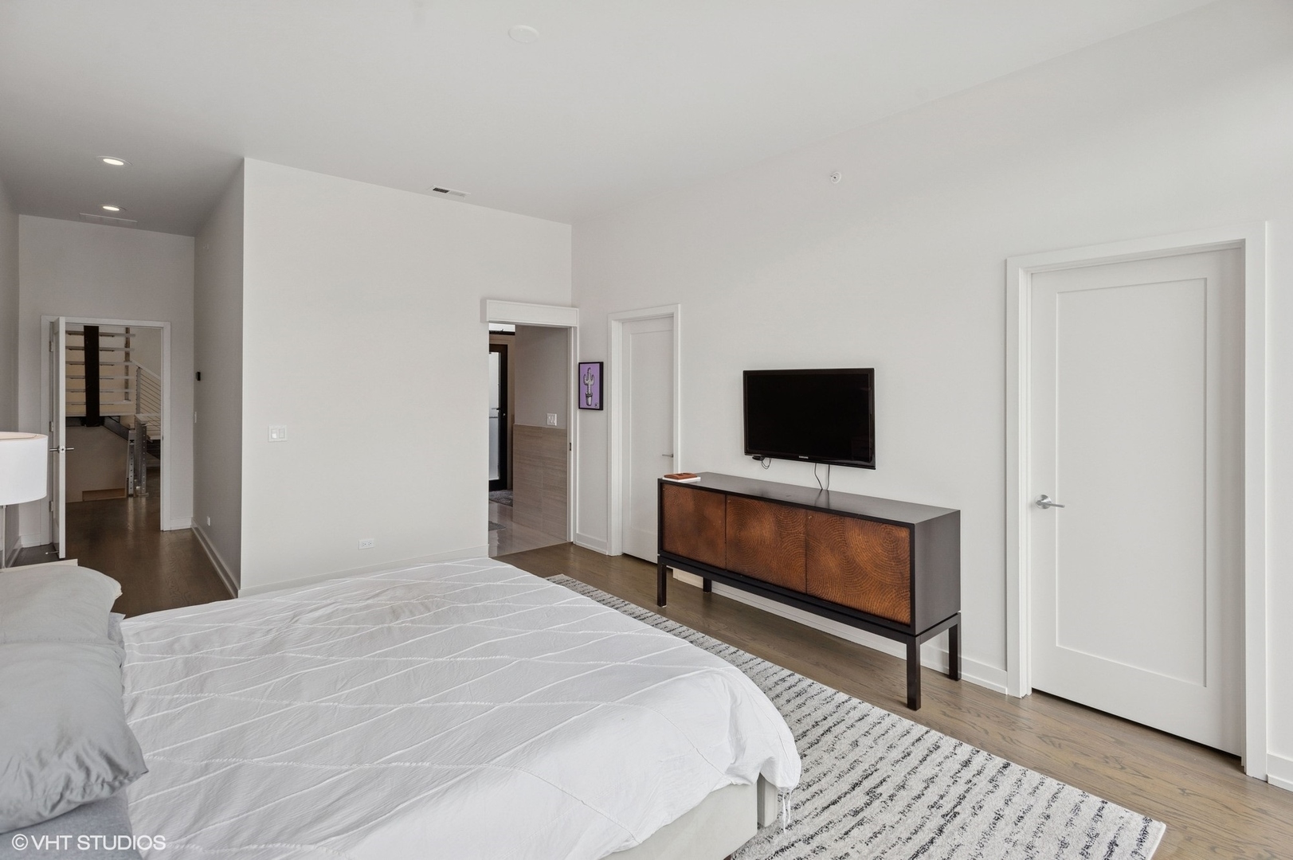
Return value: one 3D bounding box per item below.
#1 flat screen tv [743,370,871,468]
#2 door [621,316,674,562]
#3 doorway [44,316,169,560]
[{"bbox_3d":[0.950,-0.085,3.744,0.070,0.560,0.930,-3,5,-40],"label":"flat screen tv"},{"bbox_3d":[0.025,0.098,5.111,0.060,2.050,0.740,-3,5,-40],"label":"door"},{"bbox_3d":[-5.237,0.004,5.974,0.960,2.140,0.200,-3,5,-40],"label":"doorway"}]

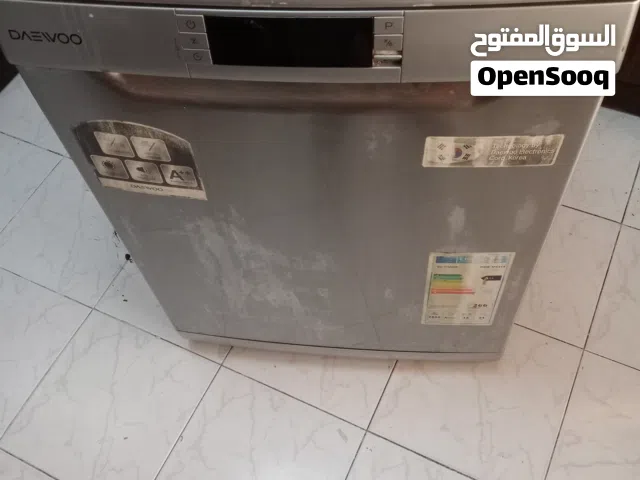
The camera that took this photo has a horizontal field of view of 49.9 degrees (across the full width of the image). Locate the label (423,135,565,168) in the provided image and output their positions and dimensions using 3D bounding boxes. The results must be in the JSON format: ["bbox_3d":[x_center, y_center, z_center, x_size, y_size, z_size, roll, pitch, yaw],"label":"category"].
[{"bbox_3d":[0.185,-0.096,0.747,0.143,0.053,0.008,1,59,5],"label":"label"}]

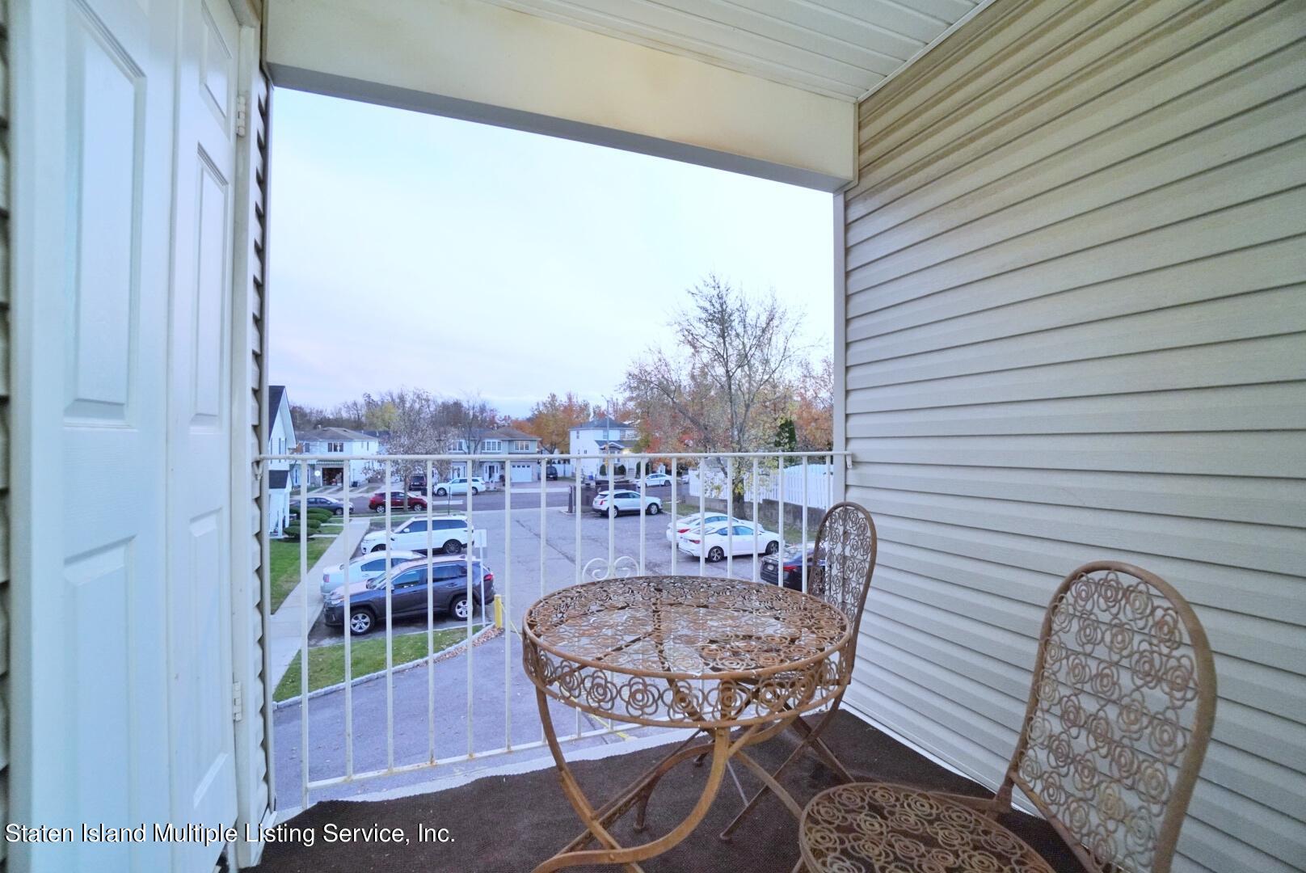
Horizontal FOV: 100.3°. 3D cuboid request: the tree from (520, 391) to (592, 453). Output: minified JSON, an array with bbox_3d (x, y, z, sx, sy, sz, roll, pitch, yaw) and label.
[{"bbox_3d":[-15.000,-0.560,84.009,10.800,12.500,9.500,0,-1,0],"label":"tree"}]

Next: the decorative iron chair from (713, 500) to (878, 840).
[{"bbox_3d":[0.415,0.661,1.704,0.480,0.910,0.400,0,-1,-7],"label":"decorative iron chair"}]

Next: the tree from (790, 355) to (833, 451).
[{"bbox_3d":[13.600,-0.877,45.010,6.000,11.600,6.000,0,-1,0],"label":"tree"}]

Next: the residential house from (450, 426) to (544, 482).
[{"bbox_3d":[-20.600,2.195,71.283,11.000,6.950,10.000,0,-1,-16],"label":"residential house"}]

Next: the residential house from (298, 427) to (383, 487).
[{"bbox_3d":[-38.200,2.239,65.282,7.800,6.750,10.000,0,-1,-11],"label":"residential house"}]

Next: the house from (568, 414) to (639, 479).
[{"bbox_3d":[-6.800,1.266,73.491,6.800,8.350,9.200,0,-1,-28],"label":"house"}]

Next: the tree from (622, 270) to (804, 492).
[{"bbox_3d":[3.700,-2.440,33.024,10.800,14.500,9.500,0,-1,0],"label":"tree"}]

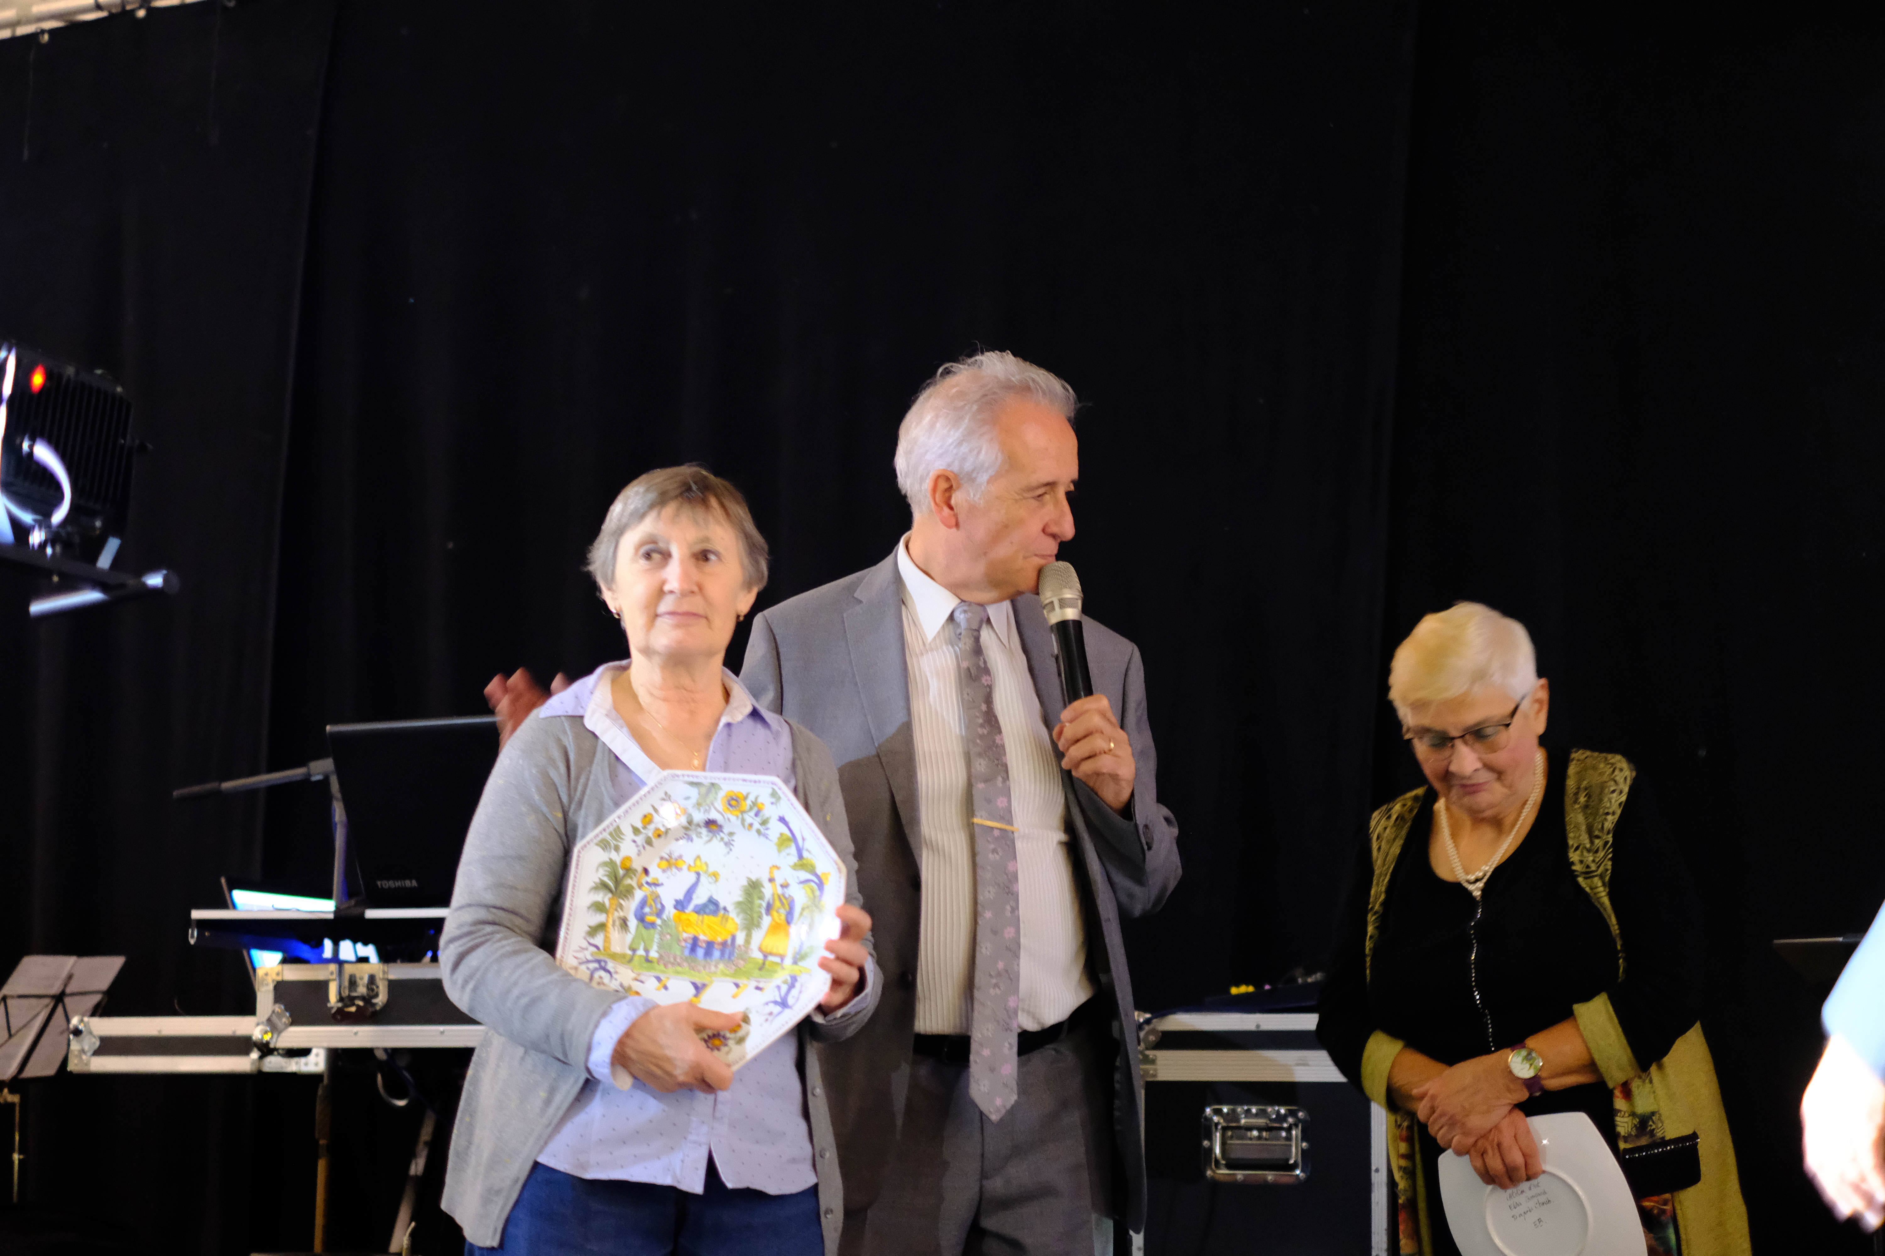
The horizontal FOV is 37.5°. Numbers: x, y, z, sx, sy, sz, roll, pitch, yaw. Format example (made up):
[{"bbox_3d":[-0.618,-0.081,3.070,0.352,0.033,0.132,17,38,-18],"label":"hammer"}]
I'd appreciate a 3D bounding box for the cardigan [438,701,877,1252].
[{"bbox_3d":[-0.301,0.372,2.950,0.460,0.610,0.330,3,-7,-17],"label":"cardigan"}]

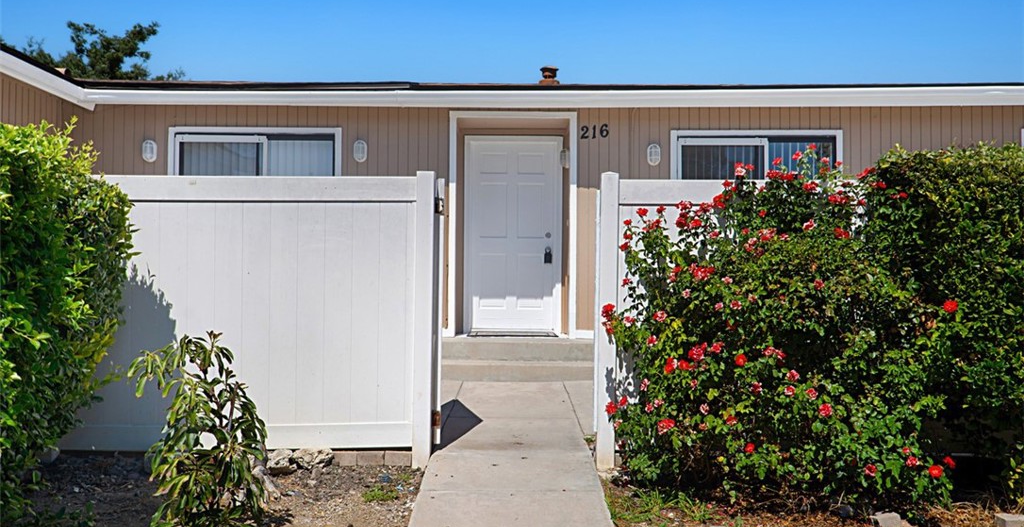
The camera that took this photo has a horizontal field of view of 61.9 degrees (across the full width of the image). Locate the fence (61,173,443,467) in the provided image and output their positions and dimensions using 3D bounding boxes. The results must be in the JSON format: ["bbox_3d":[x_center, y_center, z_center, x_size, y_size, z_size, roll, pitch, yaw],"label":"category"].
[{"bbox_3d":[-1.570,0.320,4.860,2.300,1.665,0.110,0,0,0],"label":"fence"}]

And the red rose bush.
[{"bbox_3d":[1.360,0.300,4.320,1.740,1.770,0.950,0,0,0],"label":"red rose bush"}]

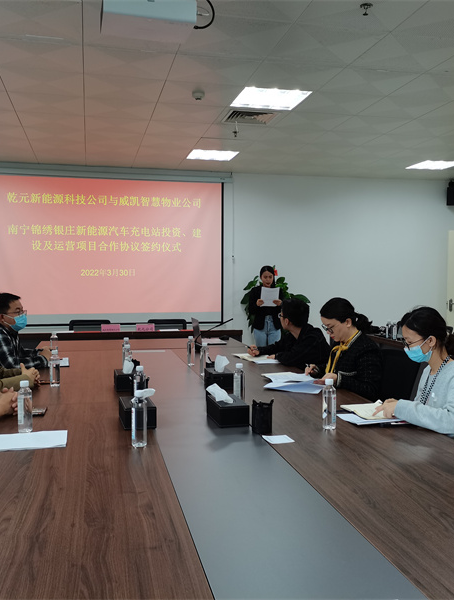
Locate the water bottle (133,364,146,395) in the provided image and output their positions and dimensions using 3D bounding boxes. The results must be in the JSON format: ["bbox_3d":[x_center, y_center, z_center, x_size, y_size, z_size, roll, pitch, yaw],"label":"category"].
[{"bbox_3d":[-0.392,0.397,2.693,0.053,0.198,0.053,0,2,-13],"label":"water bottle"}]

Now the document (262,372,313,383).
[{"bbox_3d":[0.364,0.468,3.660,0.265,0.020,0.240,0,3,-13],"label":"document"}]

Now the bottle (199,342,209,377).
[{"bbox_3d":[-0.141,0.370,3.767,0.055,0.207,0.055,0,3,-13],"label":"bottle"}]

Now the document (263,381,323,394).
[{"bbox_3d":[0.365,0.472,3.266,0.285,0.035,0.205,2,3,28],"label":"document"}]

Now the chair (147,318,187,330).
[{"bbox_3d":[-0.664,0.695,7.014,0.580,0.900,0.600,0,3,-13],"label":"chair"}]

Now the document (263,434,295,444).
[{"bbox_3d":[0.202,0.535,2.312,0.094,0.004,0.107,0,3,-13],"label":"document"}]

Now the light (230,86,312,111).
[{"bbox_3d":[0.355,-1.667,4.941,0.580,0.070,0.580,0,3,-13],"label":"light"}]

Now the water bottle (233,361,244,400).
[{"bbox_3d":[0.064,0.422,3.030,0.058,0.213,0.058,0,3,-13],"label":"water bottle"}]

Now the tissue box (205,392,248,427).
[{"bbox_3d":[-0.001,0.475,2.612,0.123,0.094,0.245,0,3,-13],"label":"tissue box"}]

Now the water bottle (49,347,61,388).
[{"bbox_3d":[-1.003,0.396,3.507,0.058,0.213,0.058,0,3,-13],"label":"water bottle"}]

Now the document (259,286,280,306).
[{"bbox_3d":[0.497,-0.029,6.900,0.210,0.290,0.015,0,37,-4],"label":"document"}]

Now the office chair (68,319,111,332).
[{"bbox_3d":[-1.485,0.662,6.546,0.580,0.870,0.580,0,2,-13],"label":"office chair"}]

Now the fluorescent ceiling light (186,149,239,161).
[{"bbox_3d":[-0.178,-1.790,7.368,0.580,0.050,0.580,0,3,-13],"label":"fluorescent ceiling light"}]

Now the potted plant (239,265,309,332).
[{"bbox_3d":[0.675,0.284,8.202,0.950,1.500,0.880,0,2,-13],"label":"potted plant"}]

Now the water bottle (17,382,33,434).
[{"bbox_3d":[-0.843,0.440,2.514,0.058,0.213,0.058,0,3,-13],"label":"water bottle"}]

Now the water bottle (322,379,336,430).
[{"bbox_3d":[0.441,0.444,2.573,0.058,0.213,0.058,0,3,-13],"label":"water bottle"}]

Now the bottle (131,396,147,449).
[{"bbox_3d":[-0.334,0.452,2.300,0.058,0.213,0.058,0,3,-13],"label":"bottle"}]

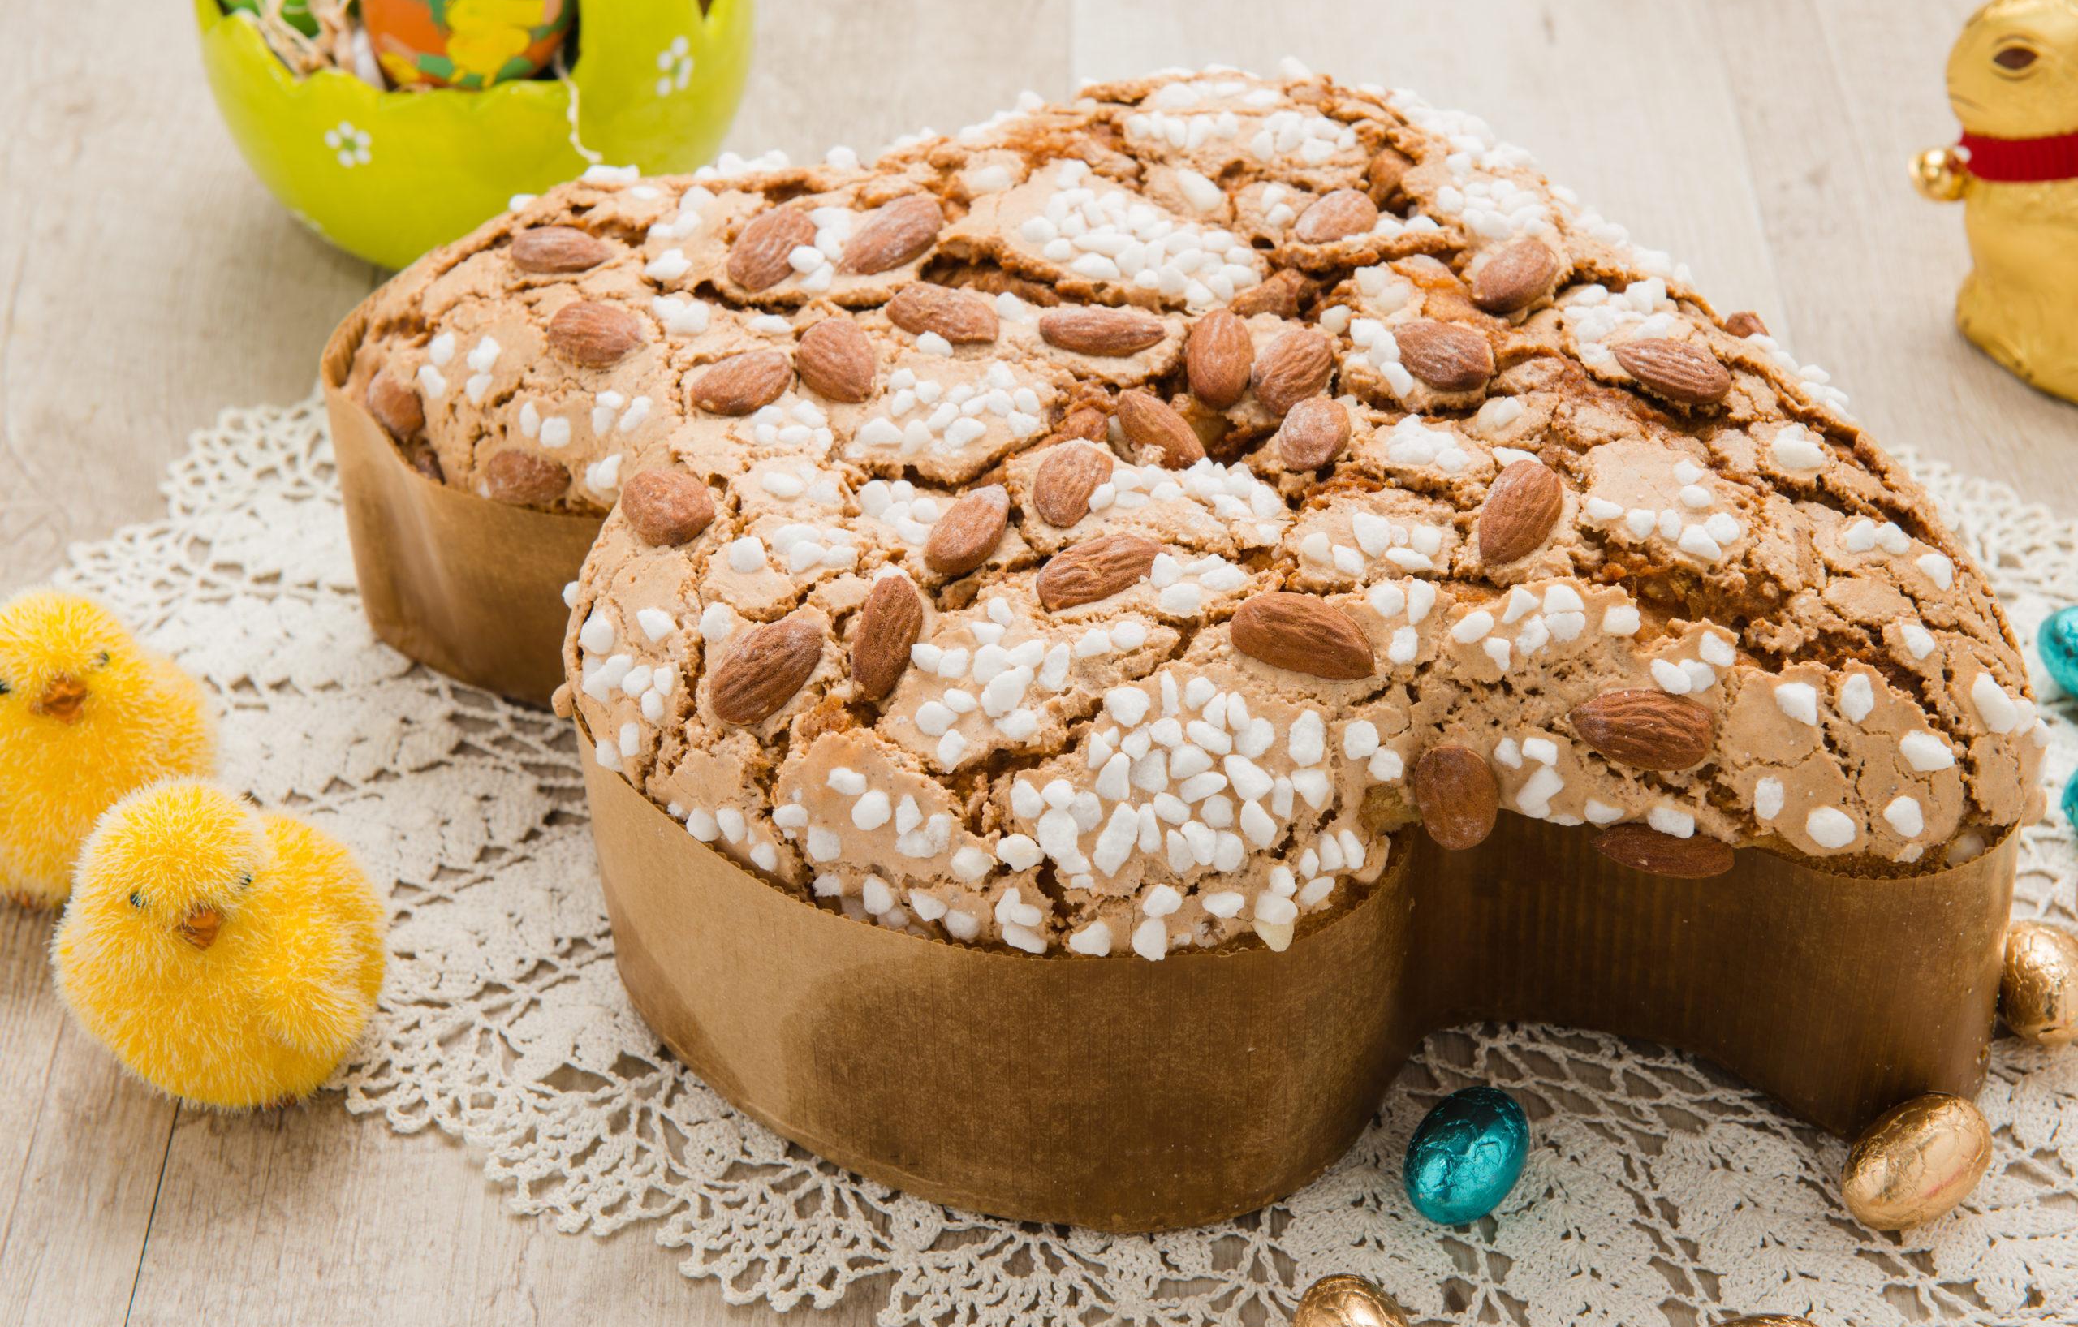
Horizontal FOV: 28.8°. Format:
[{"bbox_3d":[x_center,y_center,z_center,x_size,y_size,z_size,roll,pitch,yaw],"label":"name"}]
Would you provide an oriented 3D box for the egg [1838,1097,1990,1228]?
[{"bbox_3d":[0.144,0.082,0.665,0.028,0.021,0.021,-25,45,-27],"label":"egg"}]

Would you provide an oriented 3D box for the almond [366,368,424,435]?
[{"bbox_3d":[-0.120,-0.049,0.754,0.011,0.008,0.022,-55,41,7],"label":"almond"}]

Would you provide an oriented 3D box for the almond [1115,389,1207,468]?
[{"bbox_3d":[0.021,-0.040,0.686,0.011,0.007,0.021,-20,48,-35],"label":"almond"}]

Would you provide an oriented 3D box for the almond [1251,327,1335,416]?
[{"bbox_3d":[0.044,-0.051,0.703,0.013,0.008,0.022,27,48,12],"label":"almond"}]

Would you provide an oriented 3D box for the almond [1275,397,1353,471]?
[{"bbox_3d":[0.046,-0.038,0.675,0.012,0.008,0.021,8,36,14],"label":"almond"}]

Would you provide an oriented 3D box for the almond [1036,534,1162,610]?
[{"bbox_3d":[0.010,-0.015,0.671,0.023,0.008,0.012,-22,49,-16],"label":"almond"}]

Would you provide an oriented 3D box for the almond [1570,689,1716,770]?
[{"bbox_3d":[0.096,0.011,0.644,0.023,0.008,0.013,9,69,10],"label":"almond"}]

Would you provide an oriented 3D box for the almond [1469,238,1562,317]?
[{"bbox_3d":[0.086,-0.070,0.731,0.013,0.009,0.025,33,48,20],"label":"almond"}]

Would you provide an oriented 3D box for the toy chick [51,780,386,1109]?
[{"bbox_3d":[-0.139,0.046,0.685,0.055,0.061,0.060,13,41,16],"label":"toy chick"}]

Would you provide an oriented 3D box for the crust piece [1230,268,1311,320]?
[{"bbox_3d":[0.039,-0.062,0.679,0.015,0.008,0.009,-19,58,-9],"label":"crust piece"}]

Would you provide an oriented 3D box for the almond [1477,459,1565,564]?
[{"bbox_3d":[0.081,-0.026,0.682,0.013,0.009,0.024,20,53,14],"label":"almond"}]

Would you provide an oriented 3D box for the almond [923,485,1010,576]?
[{"bbox_3d":[-0.012,-0.022,0.661,0.011,0.008,0.021,16,51,27],"label":"almond"}]

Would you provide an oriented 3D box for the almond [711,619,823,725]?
[{"bbox_3d":[-0.044,0.002,0.656,0.022,0.008,0.013,-41,63,-4],"label":"almond"}]

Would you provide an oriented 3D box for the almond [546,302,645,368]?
[{"bbox_3d":[-0.079,-0.059,0.721,0.020,0.008,0.013,12,60,29],"label":"almond"}]

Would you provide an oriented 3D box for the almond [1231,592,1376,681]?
[{"bbox_3d":[0.043,-0.005,0.662,0.025,0.009,0.012,24,59,13],"label":"almond"}]

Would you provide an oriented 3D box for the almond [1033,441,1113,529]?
[{"bbox_3d":[0.006,-0.030,0.666,0.012,0.008,0.021,9,43,15],"label":"almond"}]

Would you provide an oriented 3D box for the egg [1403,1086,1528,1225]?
[{"bbox_3d":[0.070,0.081,0.668,0.020,0.020,0.027,18,43,22],"label":"egg"}]

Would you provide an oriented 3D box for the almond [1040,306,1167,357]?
[{"bbox_3d":[0.011,-0.058,0.709,0.022,0.008,0.013,4,37,4],"label":"almond"}]

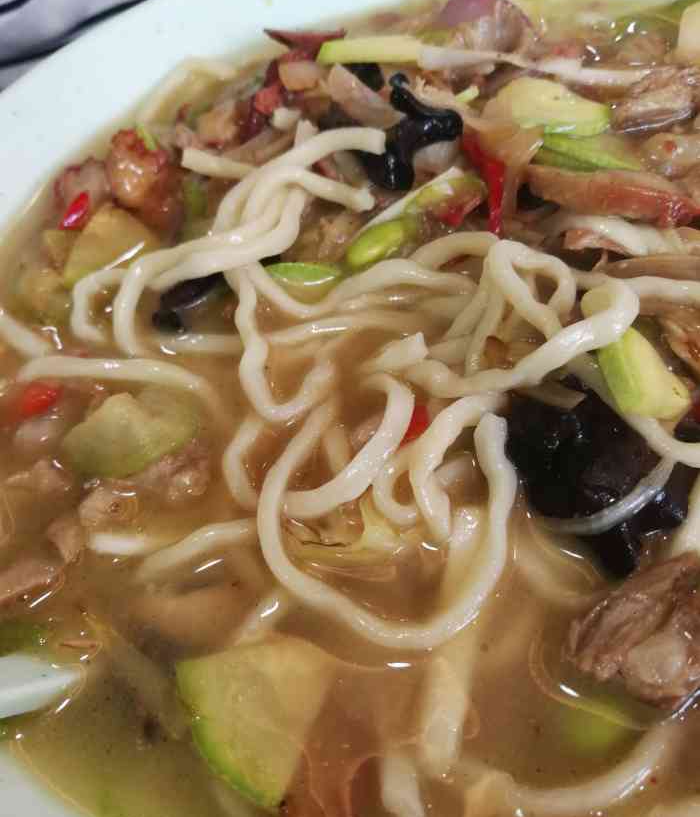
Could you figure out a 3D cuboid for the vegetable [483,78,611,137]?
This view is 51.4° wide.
[{"bbox_3d":[0.053,-0.082,0.199,0.032,0.010,0.015,4,60,6],"label":"vegetable"}]

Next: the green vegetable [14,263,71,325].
[{"bbox_3d":[-0.078,-0.029,0.185,0.011,0.010,0.012,1,59,5],"label":"green vegetable"}]

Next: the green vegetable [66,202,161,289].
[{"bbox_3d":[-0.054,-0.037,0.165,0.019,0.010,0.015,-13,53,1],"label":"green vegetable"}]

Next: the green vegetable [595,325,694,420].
[{"bbox_3d":[0.060,-0.010,0.153,0.012,0.010,0.021,-17,60,-6],"label":"green vegetable"}]

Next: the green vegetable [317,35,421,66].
[{"bbox_3d":[0.005,-0.094,0.191,0.026,0.004,0.006,5,56,14],"label":"green vegetable"}]

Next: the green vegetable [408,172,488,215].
[{"bbox_3d":[0.020,-0.044,0.151,0.016,0.005,0.006,-31,55,-12],"label":"green vegetable"}]

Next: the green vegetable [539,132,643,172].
[{"bbox_3d":[0.063,-0.068,0.193,0.025,0.006,0.008,25,64,18],"label":"green vegetable"}]

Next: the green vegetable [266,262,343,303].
[{"bbox_3d":[-0.011,-0.031,0.180,0.017,0.006,0.010,7,60,8],"label":"green vegetable"}]

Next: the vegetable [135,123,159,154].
[{"bbox_3d":[-0.050,-0.067,0.179,0.003,0.004,0.008,-34,56,-14],"label":"vegetable"}]

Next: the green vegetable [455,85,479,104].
[{"bbox_3d":[0.032,-0.087,0.202,0.007,0.003,0.003,-39,64,-17],"label":"green vegetable"}]

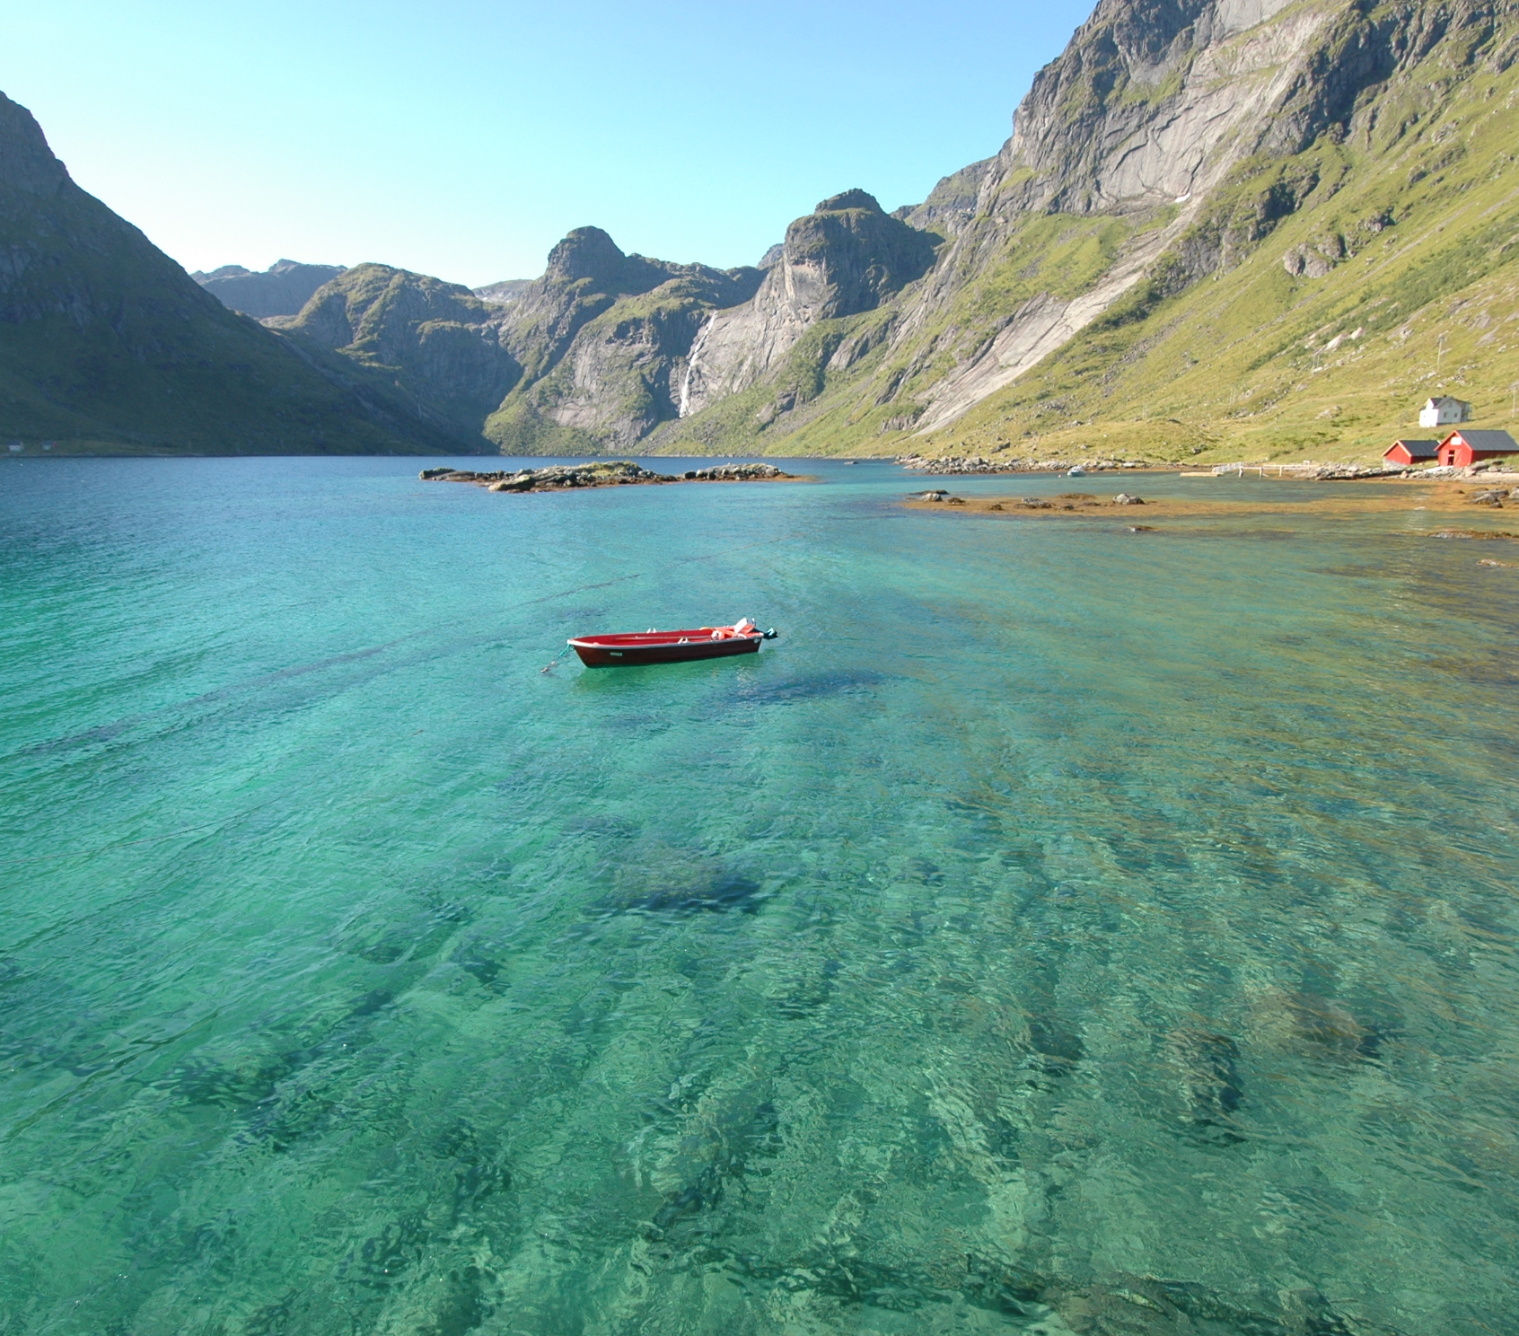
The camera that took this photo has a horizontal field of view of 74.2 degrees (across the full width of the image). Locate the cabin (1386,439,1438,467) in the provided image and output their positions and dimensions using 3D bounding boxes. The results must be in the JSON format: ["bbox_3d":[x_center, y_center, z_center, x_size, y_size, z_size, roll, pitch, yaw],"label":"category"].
[{"bbox_3d":[131.258,-42.835,200.000,9.000,5.100,6.900,-2,12,-11],"label":"cabin"}]

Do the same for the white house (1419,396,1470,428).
[{"bbox_3d":[158.429,-58.980,232.000,7.600,7.000,6.300,0,12,0],"label":"white house"}]

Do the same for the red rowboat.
[{"bbox_3d":[-2.101,-0.579,24.200,5.000,0.900,1.650,-7,14,-28],"label":"red rowboat"}]

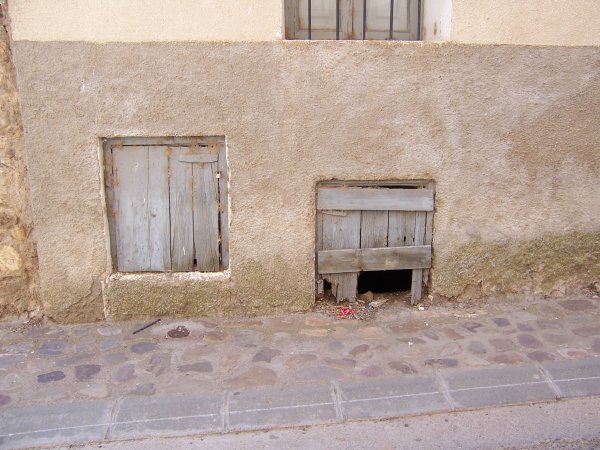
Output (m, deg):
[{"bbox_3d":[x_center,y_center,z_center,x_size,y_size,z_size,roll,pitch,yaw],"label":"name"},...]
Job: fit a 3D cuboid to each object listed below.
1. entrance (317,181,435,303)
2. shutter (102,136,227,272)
[{"bbox_3d":[0.514,0.119,3.982,0.810,0.873,0.110,0,11,-3],"label":"entrance"},{"bbox_3d":[-0.898,-0.133,3.905,0.822,0.924,0.080,0,11,-3],"label":"shutter"}]

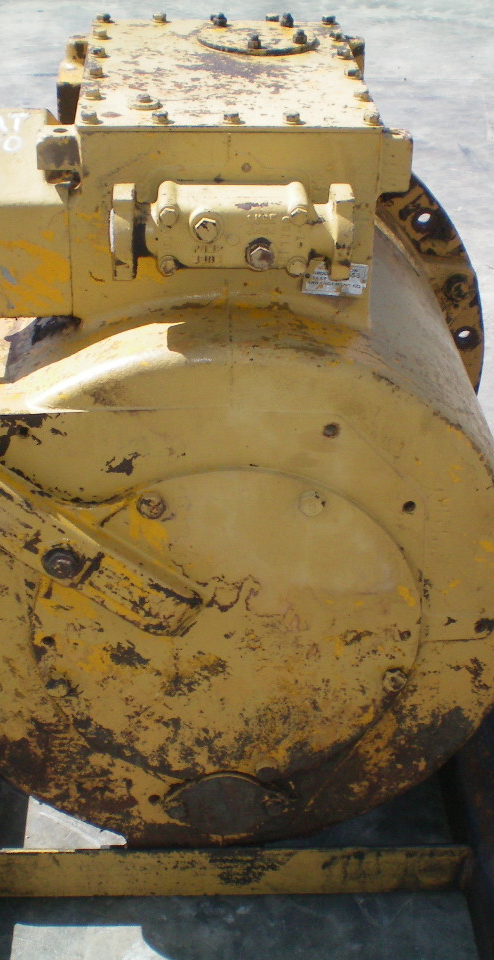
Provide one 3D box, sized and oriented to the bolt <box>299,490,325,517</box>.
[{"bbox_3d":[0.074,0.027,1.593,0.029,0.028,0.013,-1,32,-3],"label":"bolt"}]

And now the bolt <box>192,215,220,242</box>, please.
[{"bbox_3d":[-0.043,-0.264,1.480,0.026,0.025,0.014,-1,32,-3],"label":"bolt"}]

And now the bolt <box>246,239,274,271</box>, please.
[{"bbox_3d":[0.013,-0.240,1.501,0.029,0.028,0.016,-1,32,-3],"label":"bolt"}]

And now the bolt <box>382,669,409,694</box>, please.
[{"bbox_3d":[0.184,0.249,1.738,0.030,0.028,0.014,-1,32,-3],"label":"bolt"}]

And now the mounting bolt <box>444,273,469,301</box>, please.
[{"bbox_3d":[0.332,-0.307,2.230,0.039,0.039,0.017,-1,32,-3],"label":"mounting bolt"}]

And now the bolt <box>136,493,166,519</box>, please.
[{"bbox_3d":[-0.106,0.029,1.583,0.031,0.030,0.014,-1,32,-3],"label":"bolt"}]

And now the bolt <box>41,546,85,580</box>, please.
[{"bbox_3d":[-0.207,0.094,1.589,0.044,0.039,0.020,-1,32,-3],"label":"bolt"}]

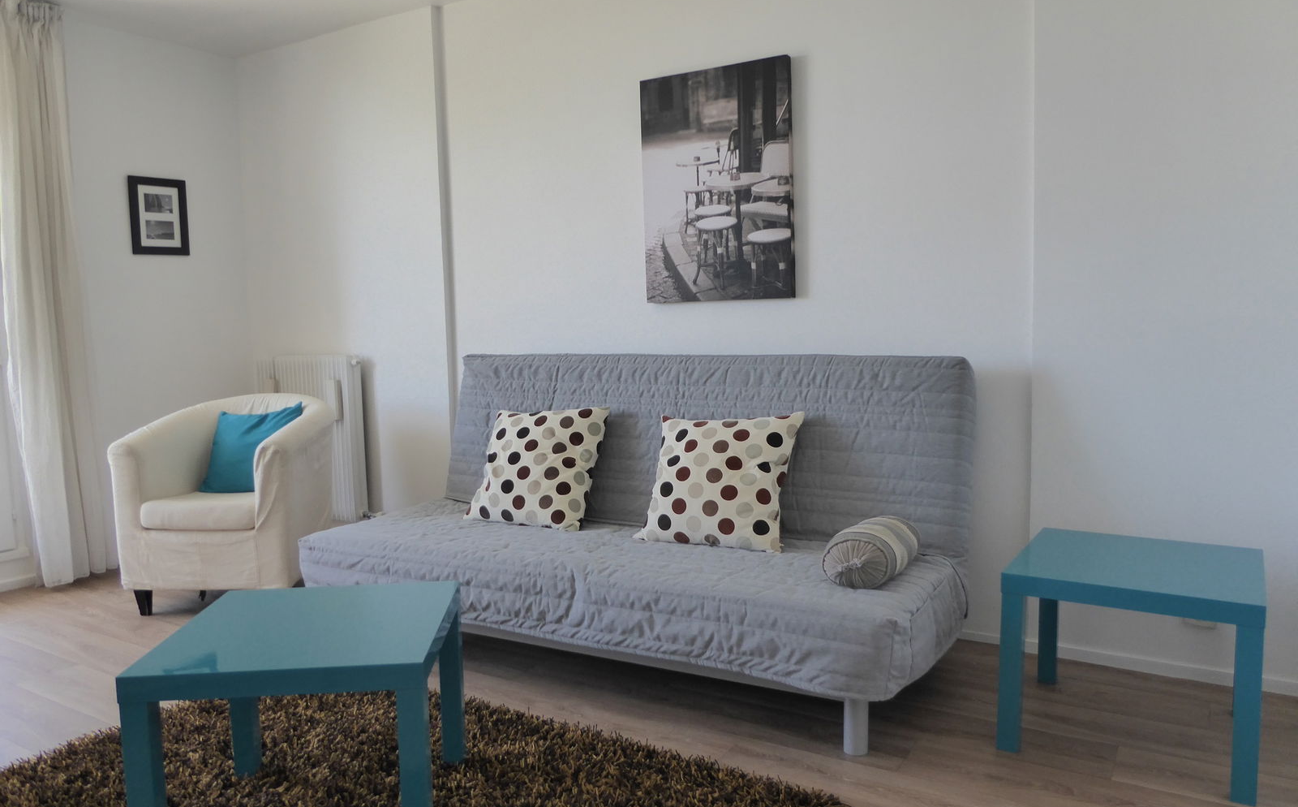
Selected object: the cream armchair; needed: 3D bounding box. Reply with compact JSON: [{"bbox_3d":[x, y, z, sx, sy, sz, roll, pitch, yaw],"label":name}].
[{"bbox_3d":[-1.694,0.388,3.906,0.770,0.780,0.720,-1,5,7],"label":"cream armchair"}]

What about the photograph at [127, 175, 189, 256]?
[{"bbox_3d":[-2.356,-0.897,4.508,0.020,0.365,0.280,2,6,32],"label":"photograph"}]

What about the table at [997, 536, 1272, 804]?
[{"bbox_3d":[1.256,0.629,2.425,0.550,0.450,0.550,2,6,33],"label":"table"}]

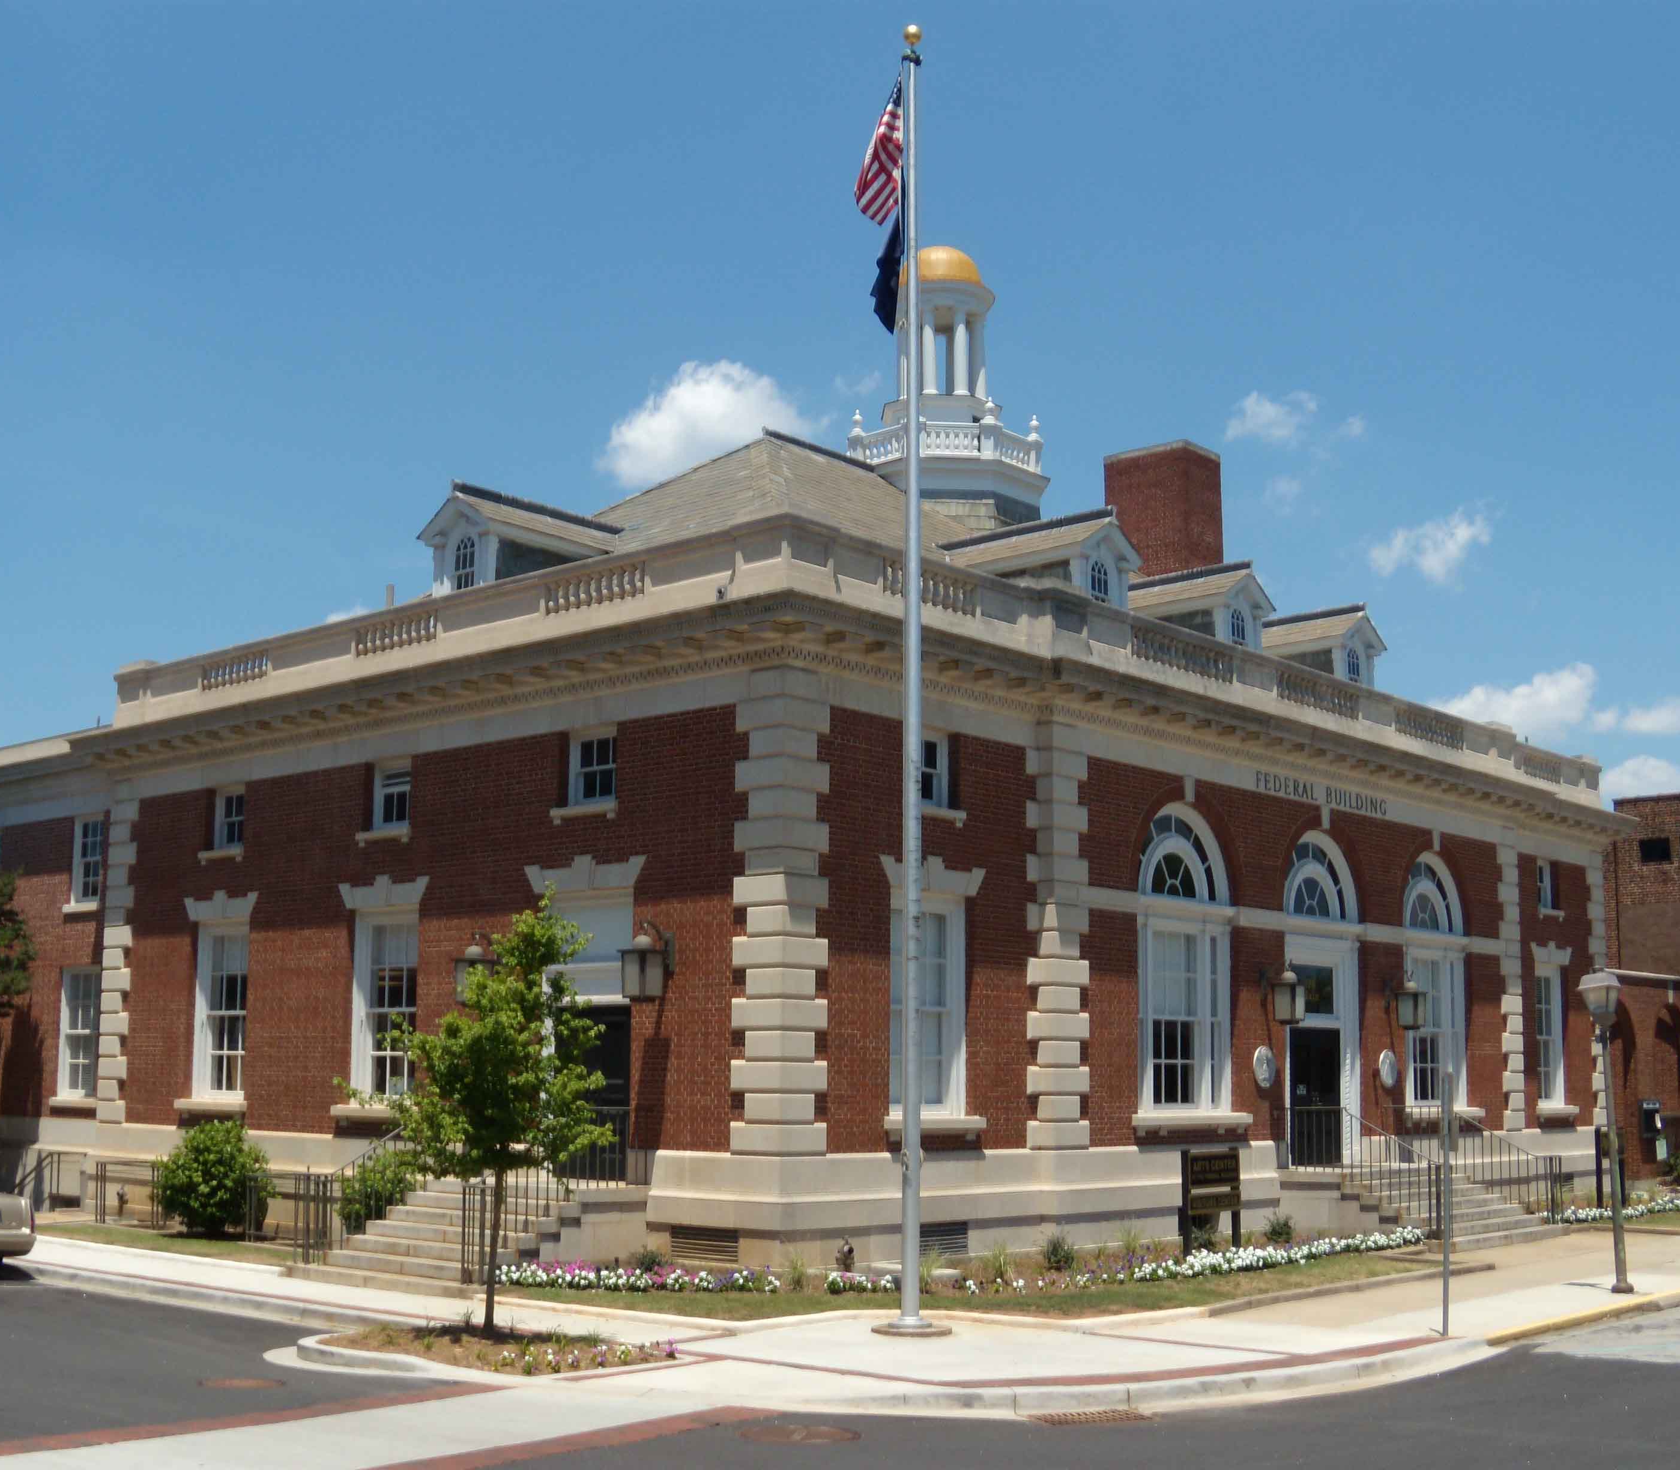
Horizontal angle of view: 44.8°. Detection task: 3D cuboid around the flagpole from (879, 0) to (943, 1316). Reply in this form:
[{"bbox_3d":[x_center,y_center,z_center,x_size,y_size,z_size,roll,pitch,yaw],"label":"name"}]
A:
[{"bbox_3d":[0.704,-0.831,19.295,0.560,12.560,0.560,1,-10,0],"label":"flagpole"}]

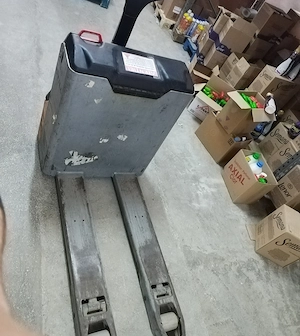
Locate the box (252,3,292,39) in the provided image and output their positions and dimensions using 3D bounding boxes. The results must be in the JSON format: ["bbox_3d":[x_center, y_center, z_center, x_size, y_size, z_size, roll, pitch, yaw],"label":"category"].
[{"bbox_3d":[1.421,-1.700,3.531,0.295,0.290,0.245,7,50,-26],"label":"box"}]

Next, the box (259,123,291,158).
[{"bbox_3d":[1.346,-0.232,3.028,0.250,0.320,0.228,8,49,-25],"label":"box"}]

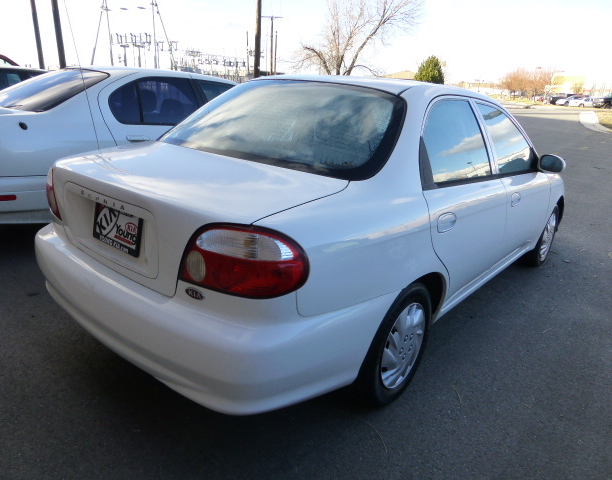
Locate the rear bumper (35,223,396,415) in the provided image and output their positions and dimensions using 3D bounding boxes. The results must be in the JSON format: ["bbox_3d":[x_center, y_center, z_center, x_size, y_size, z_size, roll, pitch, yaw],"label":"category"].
[{"bbox_3d":[-0.528,0.192,1.951,1.690,0.470,0.780,18,23,37],"label":"rear bumper"}]

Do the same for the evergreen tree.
[{"bbox_3d":[12.576,-16.227,45.000,3.000,4.300,3.000,4,19,0],"label":"evergreen tree"}]

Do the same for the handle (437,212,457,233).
[{"bbox_3d":[0.605,-0.081,1.927,0.047,0.083,0.175,18,23,37],"label":"handle"}]

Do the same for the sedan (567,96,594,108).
[{"bbox_3d":[31.384,-15.607,50.000,4.500,1.420,1.750,-7,22,-28],"label":"sedan"}]

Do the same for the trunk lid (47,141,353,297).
[{"bbox_3d":[-0.505,-0.136,1.845,1.240,0.400,0.680,18,23,37],"label":"trunk lid"}]

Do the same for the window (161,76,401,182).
[{"bbox_3d":[-0.125,-0.580,2.144,1.270,0.130,0.675,18,56,37],"label":"window"}]

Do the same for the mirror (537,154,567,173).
[{"bbox_3d":[1.682,-0.535,3.023,0.175,0.115,0.120,18,23,37],"label":"mirror"}]

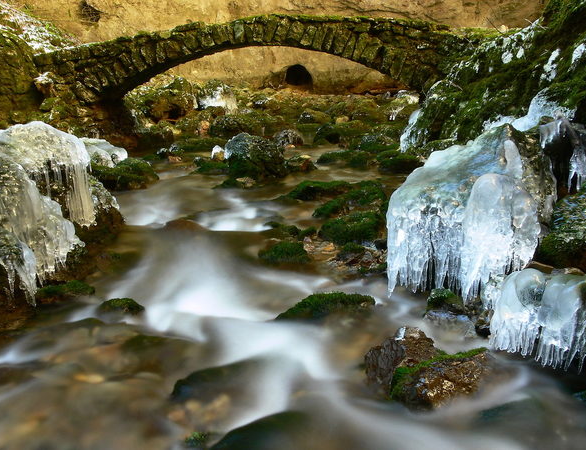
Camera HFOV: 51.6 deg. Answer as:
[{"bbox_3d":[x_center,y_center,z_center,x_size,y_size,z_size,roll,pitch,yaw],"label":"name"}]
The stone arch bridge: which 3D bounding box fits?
[{"bbox_3d":[-0.671,-2.419,8.950,6.350,1.300,0.950,3,16,13],"label":"stone arch bridge"}]

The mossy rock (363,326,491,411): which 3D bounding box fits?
[{"bbox_3d":[0.553,0.578,2.500,0.499,0.257,0.399,3,12,13],"label":"mossy rock"}]

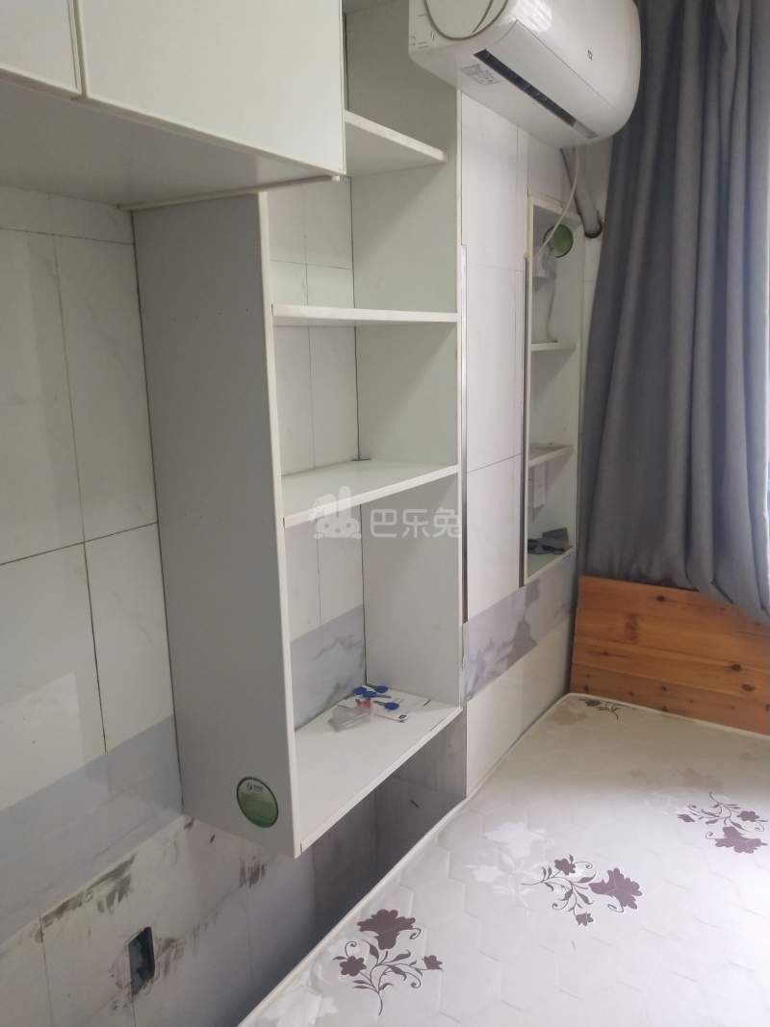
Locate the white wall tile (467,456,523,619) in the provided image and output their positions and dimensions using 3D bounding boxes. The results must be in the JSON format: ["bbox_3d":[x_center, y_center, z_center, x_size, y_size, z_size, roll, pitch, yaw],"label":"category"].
[{"bbox_3d":[0.250,0.048,2.110,0.030,0.338,0.320,5,13,30],"label":"white wall tile"}]

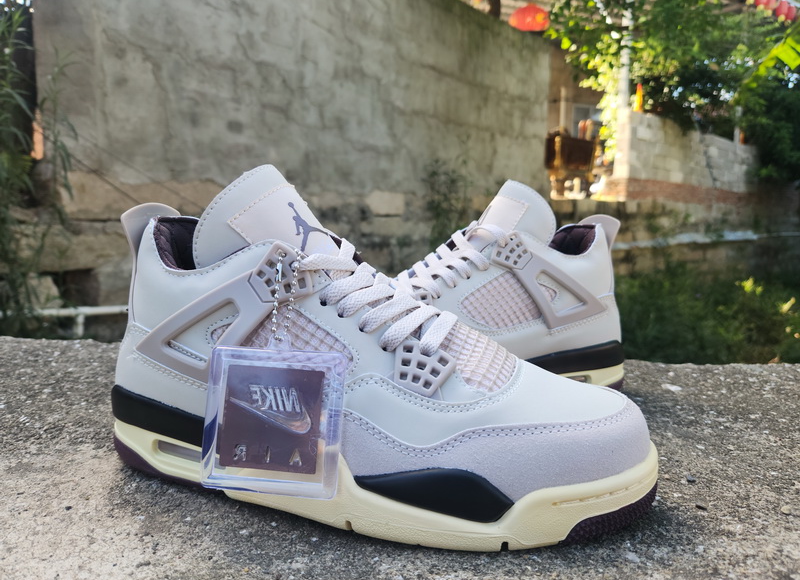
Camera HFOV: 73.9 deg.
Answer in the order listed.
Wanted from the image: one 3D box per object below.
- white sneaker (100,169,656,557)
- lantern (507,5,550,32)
[{"bbox_3d":[-0.013,0.022,0.280,0.300,0.170,0.110,3,10,12],"label":"white sneaker"},{"bbox_3d":[1.706,-3.569,7.000,0.540,0.400,0.540,1,10,0],"label":"lantern"}]

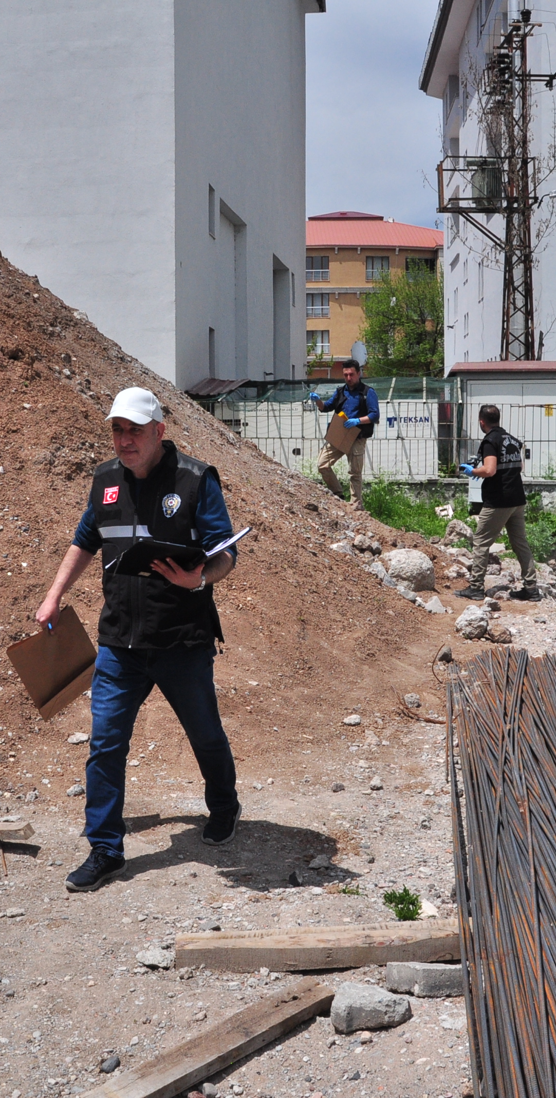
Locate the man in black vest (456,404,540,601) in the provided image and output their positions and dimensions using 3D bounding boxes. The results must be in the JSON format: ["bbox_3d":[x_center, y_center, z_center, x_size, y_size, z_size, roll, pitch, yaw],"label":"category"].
[{"bbox_3d":[1.985,-0.429,11.161,0.700,1.730,0.580,4,7,40],"label":"man in black vest"}]

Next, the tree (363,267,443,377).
[{"bbox_3d":[6.493,-9.963,61.331,5.200,8.600,5.000,0,5,0],"label":"tree"}]

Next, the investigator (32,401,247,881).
[{"bbox_3d":[-0.507,0.300,4.479,0.670,1.750,0.680,2,6,27],"label":"investigator"}]

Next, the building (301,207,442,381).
[{"bbox_3d":[7.051,-18.436,98.691,20.000,15.300,14.000,-1,6,-3],"label":"building"}]

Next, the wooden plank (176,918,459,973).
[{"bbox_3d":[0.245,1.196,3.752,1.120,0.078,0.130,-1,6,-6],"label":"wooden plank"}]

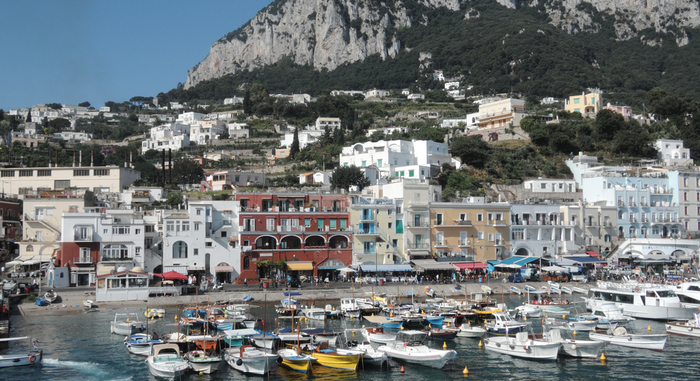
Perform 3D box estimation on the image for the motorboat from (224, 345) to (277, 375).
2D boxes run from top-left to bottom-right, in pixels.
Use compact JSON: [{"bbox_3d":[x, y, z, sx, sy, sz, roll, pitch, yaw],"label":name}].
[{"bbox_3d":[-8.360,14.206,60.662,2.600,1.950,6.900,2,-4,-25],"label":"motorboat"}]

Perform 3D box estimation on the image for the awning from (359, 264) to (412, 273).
[{"bbox_3d":[7.410,15.592,141.549,10.100,1.496,2.800,1,-4,-11],"label":"awning"}]

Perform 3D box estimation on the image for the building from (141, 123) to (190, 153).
[{"bbox_3d":[-75.381,-21.168,289.700,19.500,11.000,9.500,-3,-4,38],"label":"building"}]

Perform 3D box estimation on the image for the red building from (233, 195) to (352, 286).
[{"bbox_3d":[-11.565,9.856,145.177,22.200,17.400,11.000,1,-3,-16],"label":"red building"}]

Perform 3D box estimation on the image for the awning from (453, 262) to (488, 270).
[{"bbox_3d":[24.953,15.639,146.640,6.600,1.200,3.200,1,-3,-16],"label":"awning"}]

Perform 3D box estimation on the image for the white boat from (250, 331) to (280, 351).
[{"bbox_3d":[-8.729,15.162,73.052,2.300,1.650,6.000,1,-4,-20],"label":"white boat"}]

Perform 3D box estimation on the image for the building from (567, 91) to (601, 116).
[{"bbox_3d":[84.889,-31.367,256.191,11.300,8.400,8.000,-2,-4,27],"label":"building"}]

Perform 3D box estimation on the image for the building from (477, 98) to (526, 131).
[{"bbox_3d":[55.103,-27.446,257.324,8.000,9.770,16.500,2,-4,-33],"label":"building"}]

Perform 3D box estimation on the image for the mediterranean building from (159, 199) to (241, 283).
[{"bbox_3d":[-30.839,10.854,147.535,15.700,16.617,10.500,0,-4,-7],"label":"mediterranean building"}]

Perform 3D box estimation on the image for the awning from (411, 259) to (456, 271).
[{"bbox_3d":[17.041,15.119,144.869,8.200,1.900,5.000,1,-3,-16],"label":"awning"}]

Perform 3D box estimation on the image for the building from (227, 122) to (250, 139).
[{"bbox_3d":[-47.827,-25.708,303.976,8.800,6.100,6.500,-1,-3,10],"label":"building"}]

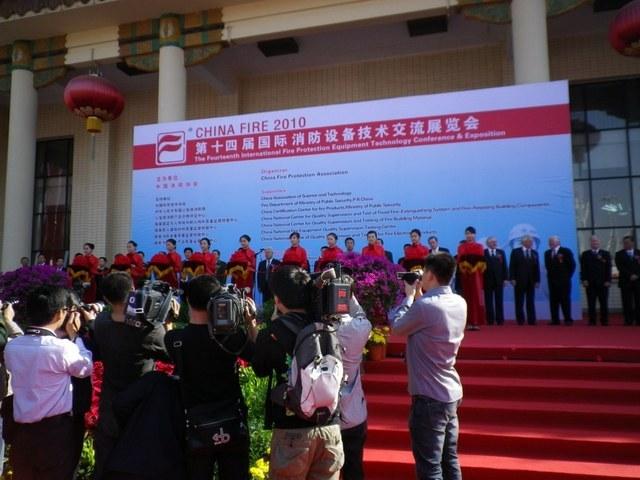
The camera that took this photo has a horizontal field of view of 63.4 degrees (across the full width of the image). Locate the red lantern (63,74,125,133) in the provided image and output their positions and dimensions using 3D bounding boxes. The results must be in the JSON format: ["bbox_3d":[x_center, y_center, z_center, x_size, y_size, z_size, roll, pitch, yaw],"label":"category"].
[{"bbox_3d":[-6.775,-4.077,15.486,1.660,1.650,1.660,-2,-6,15],"label":"red lantern"}]

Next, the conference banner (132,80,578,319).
[{"bbox_3d":[0.235,-0.709,12.630,10.950,5.250,0.150,-2,-6,15],"label":"conference banner"}]

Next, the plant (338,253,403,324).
[{"bbox_3d":[0.683,0.737,7.000,0.950,1.100,0.920,-2,-6,15],"label":"plant"}]

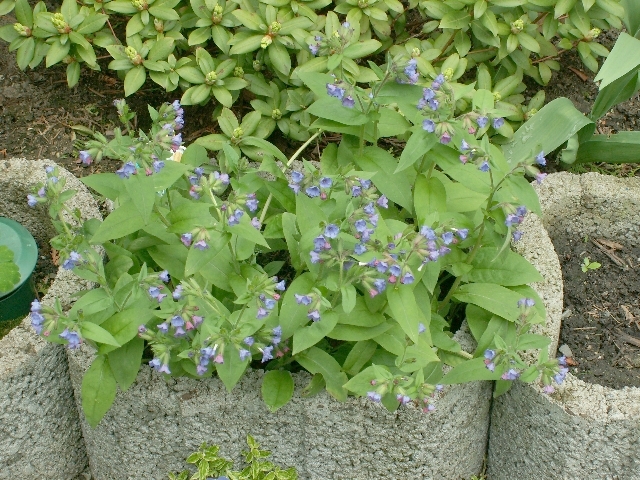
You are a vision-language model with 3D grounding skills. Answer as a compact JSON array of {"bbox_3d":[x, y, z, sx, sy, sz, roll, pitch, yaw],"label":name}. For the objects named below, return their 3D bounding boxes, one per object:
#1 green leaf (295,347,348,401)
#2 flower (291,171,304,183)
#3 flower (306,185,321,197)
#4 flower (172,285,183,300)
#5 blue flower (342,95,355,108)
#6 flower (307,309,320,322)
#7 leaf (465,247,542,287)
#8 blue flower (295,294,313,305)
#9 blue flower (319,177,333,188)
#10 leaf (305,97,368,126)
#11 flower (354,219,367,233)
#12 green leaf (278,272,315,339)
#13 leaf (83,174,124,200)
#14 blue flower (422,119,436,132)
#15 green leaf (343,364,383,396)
[{"bbox_3d":[0.003,0.142,1.260,0.074,0.020,0.030,43,59,3],"label":"green leaf"},{"bbox_3d":[-0.025,-0.069,1.272,0.015,0.013,0.013,3,15,5],"label":"flower"},{"bbox_3d":[-0.007,-0.050,1.185,0.014,0.013,0.013,0,21,0],"label":"flower"},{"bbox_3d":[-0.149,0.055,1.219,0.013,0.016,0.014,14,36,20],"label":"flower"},{"bbox_3d":[0.032,-0.155,1.300,0.014,0.014,0.014,0,29,0],"label":"blue flower"},{"bbox_3d":[-0.006,0.076,1.170,0.014,0.013,0.014,3,29,5],"label":"flower"},{"bbox_3d":[0.214,0.031,1.350,0.088,0.014,0.045,4,58,3],"label":"leaf"},{"bbox_3d":[-0.017,0.060,1.170,0.018,0.011,0.014,-3,29,-5],"label":"blue flower"},{"bbox_3d":[0.006,-0.059,1.185,0.014,0.013,0.013,-3,6,-5],"label":"blue flower"},{"bbox_3d":[0.022,-0.162,1.470,0.078,0.013,0.041,-5,55,0],"label":"leaf"},{"bbox_3d":[0.044,-0.016,1.280,0.014,0.013,0.013,2,42,5],"label":"flower"},{"bbox_3d":[-0.025,0.069,1.220,0.038,0.066,0.025,3,22,8],"label":"green leaf"},{"bbox_3d":[-0.244,-0.061,1.320,0.050,0.024,0.032,3,29,5],"label":"leaf"},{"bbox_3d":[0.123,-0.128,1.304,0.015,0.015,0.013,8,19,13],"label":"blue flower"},{"bbox_3d":[0.040,0.125,1.043,0.043,0.009,0.027,-10,47,-21],"label":"green leaf"}]

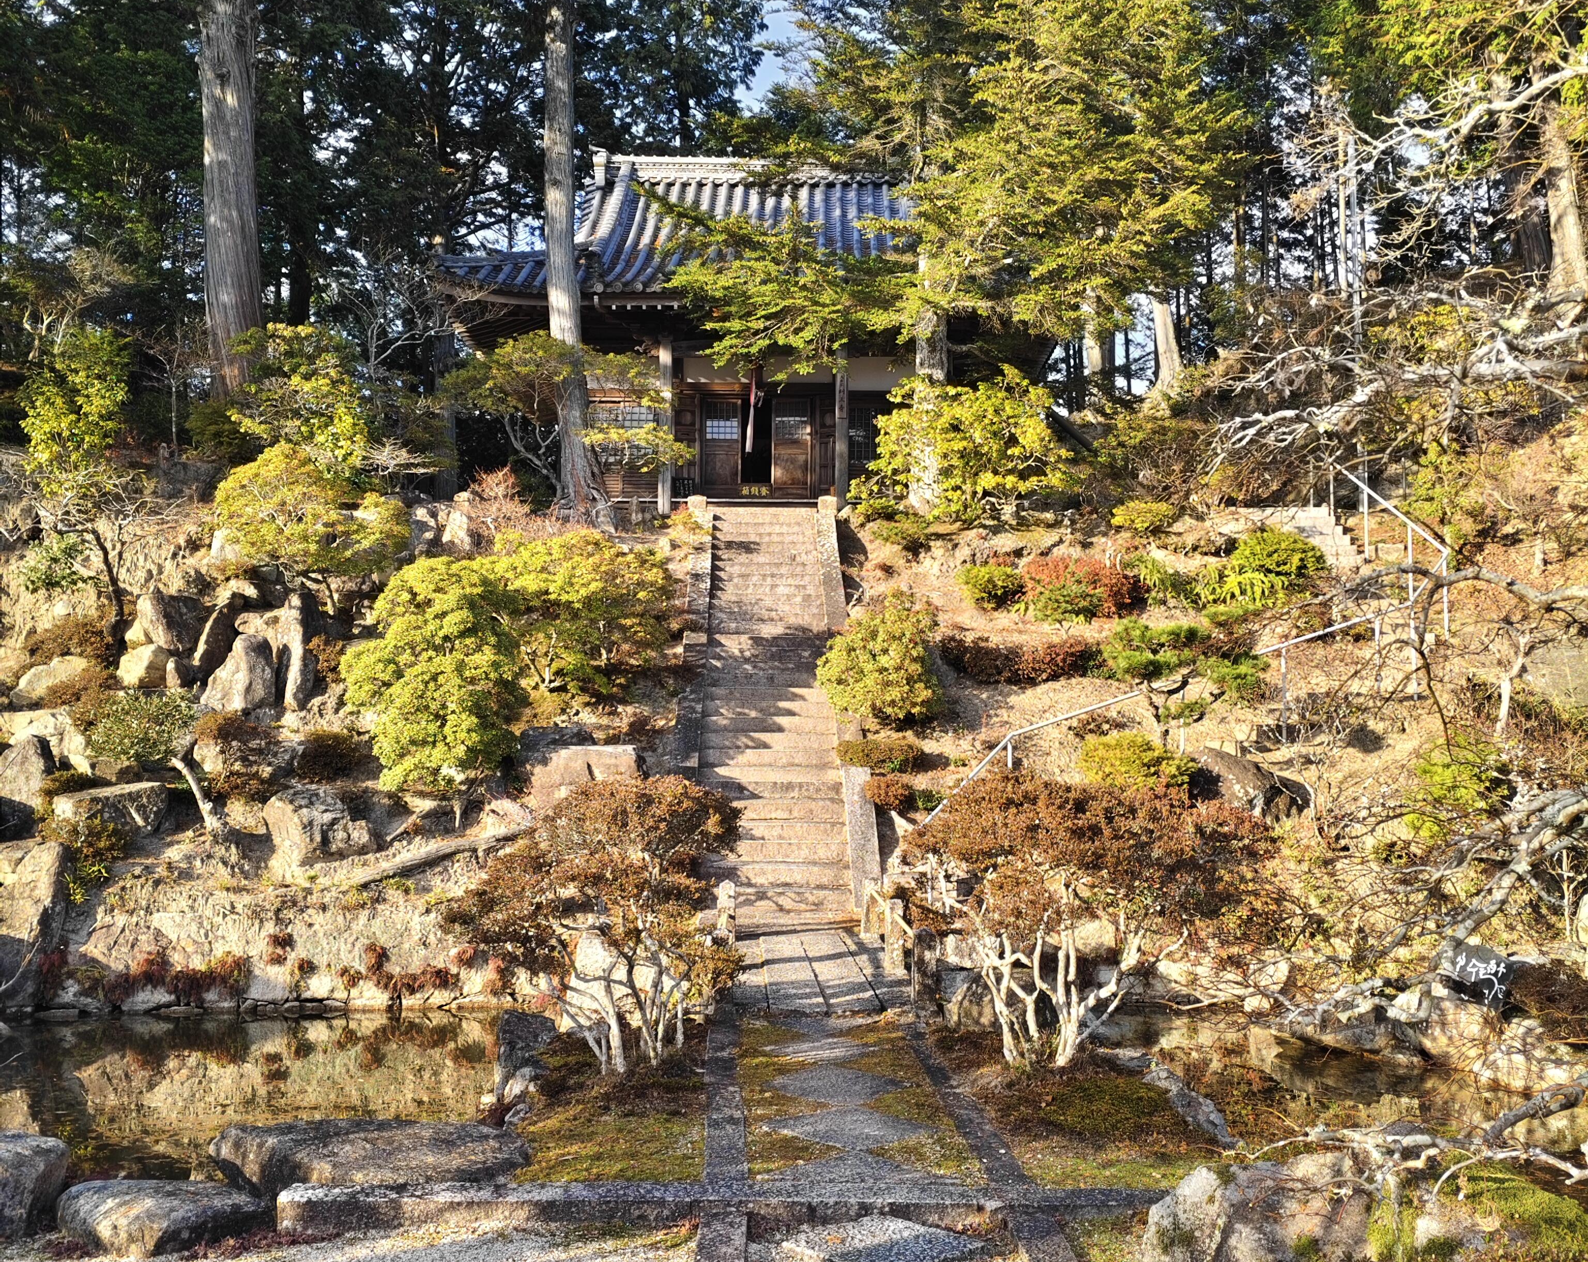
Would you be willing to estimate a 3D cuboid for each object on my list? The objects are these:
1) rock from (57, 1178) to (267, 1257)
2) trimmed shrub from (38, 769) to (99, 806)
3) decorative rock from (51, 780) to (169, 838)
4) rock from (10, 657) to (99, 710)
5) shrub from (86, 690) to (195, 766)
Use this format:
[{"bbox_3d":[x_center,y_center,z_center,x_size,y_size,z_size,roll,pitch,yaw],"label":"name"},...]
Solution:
[{"bbox_3d":[-2.016,1.880,5.120,0.630,0.180,0.440,0,-4,-3],"label":"rock"},{"bbox_3d":[-6.066,1.304,13.300,0.480,0.330,0.480,0,-4,-3],"label":"trimmed shrub"},{"bbox_3d":[-5.626,1.459,13.100,0.920,0.430,0.600,0,-4,-3],"label":"decorative rock"},{"bbox_3d":[-7.007,0.493,15.100,0.820,0.500,0.650,0,-4,-3],"label":"rock"},{"bbox_3d":[-5.827,0.871,14.200,0.930,0.680,0.880,0,-5,0],"label":"shrub"}]

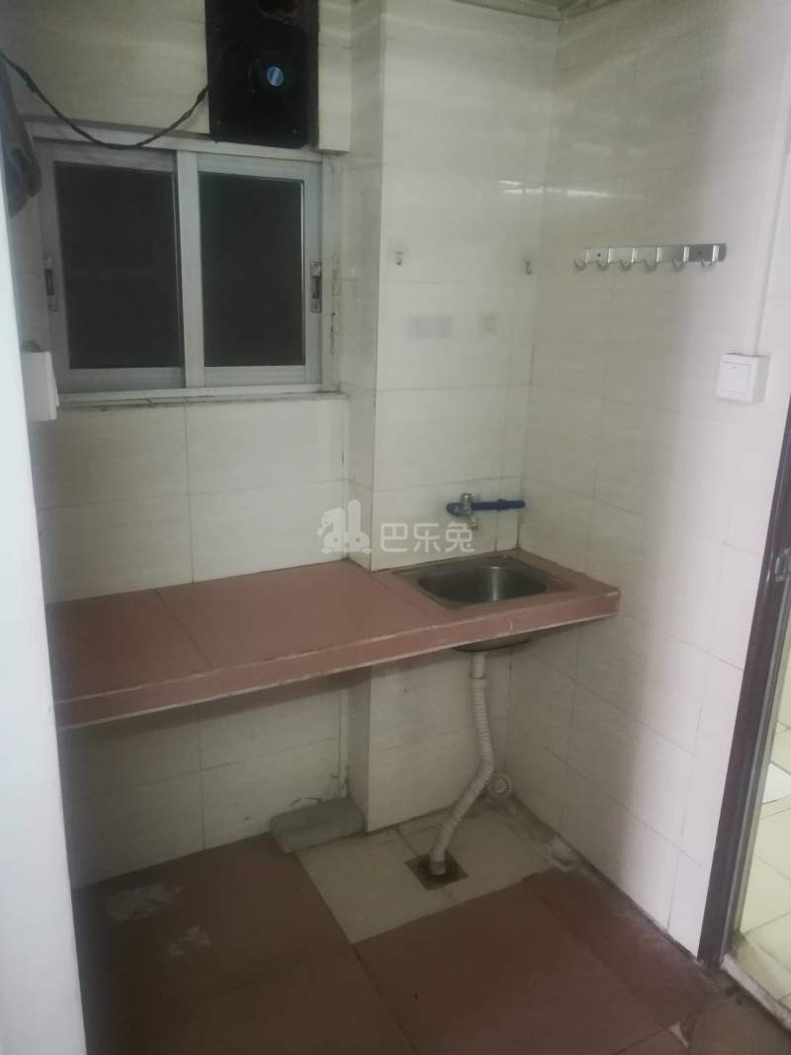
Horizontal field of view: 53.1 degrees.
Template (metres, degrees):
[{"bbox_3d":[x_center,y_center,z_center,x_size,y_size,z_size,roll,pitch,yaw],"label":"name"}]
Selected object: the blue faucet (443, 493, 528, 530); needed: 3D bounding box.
[{"bbox_3d":[0.270,-0.061,2.113,0.265,0.090,0.120,-7,19,-28],"label":"blue faucet"}]

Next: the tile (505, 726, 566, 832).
[{"bbox_3d":[0.404,0.728,2.346,0.011,0.238,0.274,-7,19,-28],"label":"tile"}]

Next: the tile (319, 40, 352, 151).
[{"bbox_3d":[-0.139,-0.977,1.811,0.082,0.212,0.010,-7,18,-27],"label":"tile"}]

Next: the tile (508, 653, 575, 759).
[{"bbox_3d":[0.409,0.492,2.264,0.010,0.244,0.282,-7,19,-28],"label":"tile"}]

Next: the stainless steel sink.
[{"bbox_3d":[0.215,0.211,2.007,0.346,0.150,0.306,-7,19,-28],"label":"stainless steel sink"}]

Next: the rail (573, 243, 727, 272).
[{"bbox_3d":[0.534,-0.587,1.724,0.036,0.055,0.411,-7,19,-28],"label":"rail"}]

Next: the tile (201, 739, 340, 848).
[{"bbox_3d":[-0.340,0.733,2.210,0.397,0.245,0.010,-7,18,-27],"label":"tile"}]

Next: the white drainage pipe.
[{"bbox_3d":[0.179,0.603,2.074,0.196,0.635,0.089,-7,19,-28],"label":"white drainage pipe"}]

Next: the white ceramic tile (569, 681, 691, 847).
[{"bbox_3d":[0.579,0.584,1.990,0.010,0.250,0.402,-7,18,-27],"label":"white ceramic tile"}]

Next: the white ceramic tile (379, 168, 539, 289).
[{"bbox_3d":[0.161,-0.717,1.921,0.446,0.248,0.010,-7,19,-28],"label":"white ceramic tile"}]

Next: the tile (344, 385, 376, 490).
[{"bbox_3d":[-0.081,-0.226,1.986,0.010,0.245,0.138,-7,18,-27],"label":"tile"}]

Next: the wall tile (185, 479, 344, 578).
[{"bbox_3d":[-0.320,0.010,2.018,0.405,0.235,0.011,-7,19,-28],"label":"wall tile"}]

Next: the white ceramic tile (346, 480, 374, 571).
[{"bbox_3d":[-0.083,-0.003,2.072,0.011,0.222,0.124,-7,19,-28],"label":"white ceramic tile"}]

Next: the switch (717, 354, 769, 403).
[{"bbox_3d":[0.678,-0.292,1.549,0.034,0.086,0.086,-7,18,-27],"label":"switch"}]

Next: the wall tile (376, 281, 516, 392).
[{"bbox_3d":[0.127,-0.475,1.977,0.390,0.249,0.010,-7,19,-28],"label":"wall tile"}]

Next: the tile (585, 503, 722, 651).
[{"bbox_3d":[0.592,0.100,1.853,0.010,0.249,0.404,-7,18,-27],"label":"tile"}]

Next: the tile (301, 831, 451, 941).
[{"bbox_3d":[-0.058,0.917,2.053,0.285,0.010,0.330,-7,18,-27],"label":"tile"}]

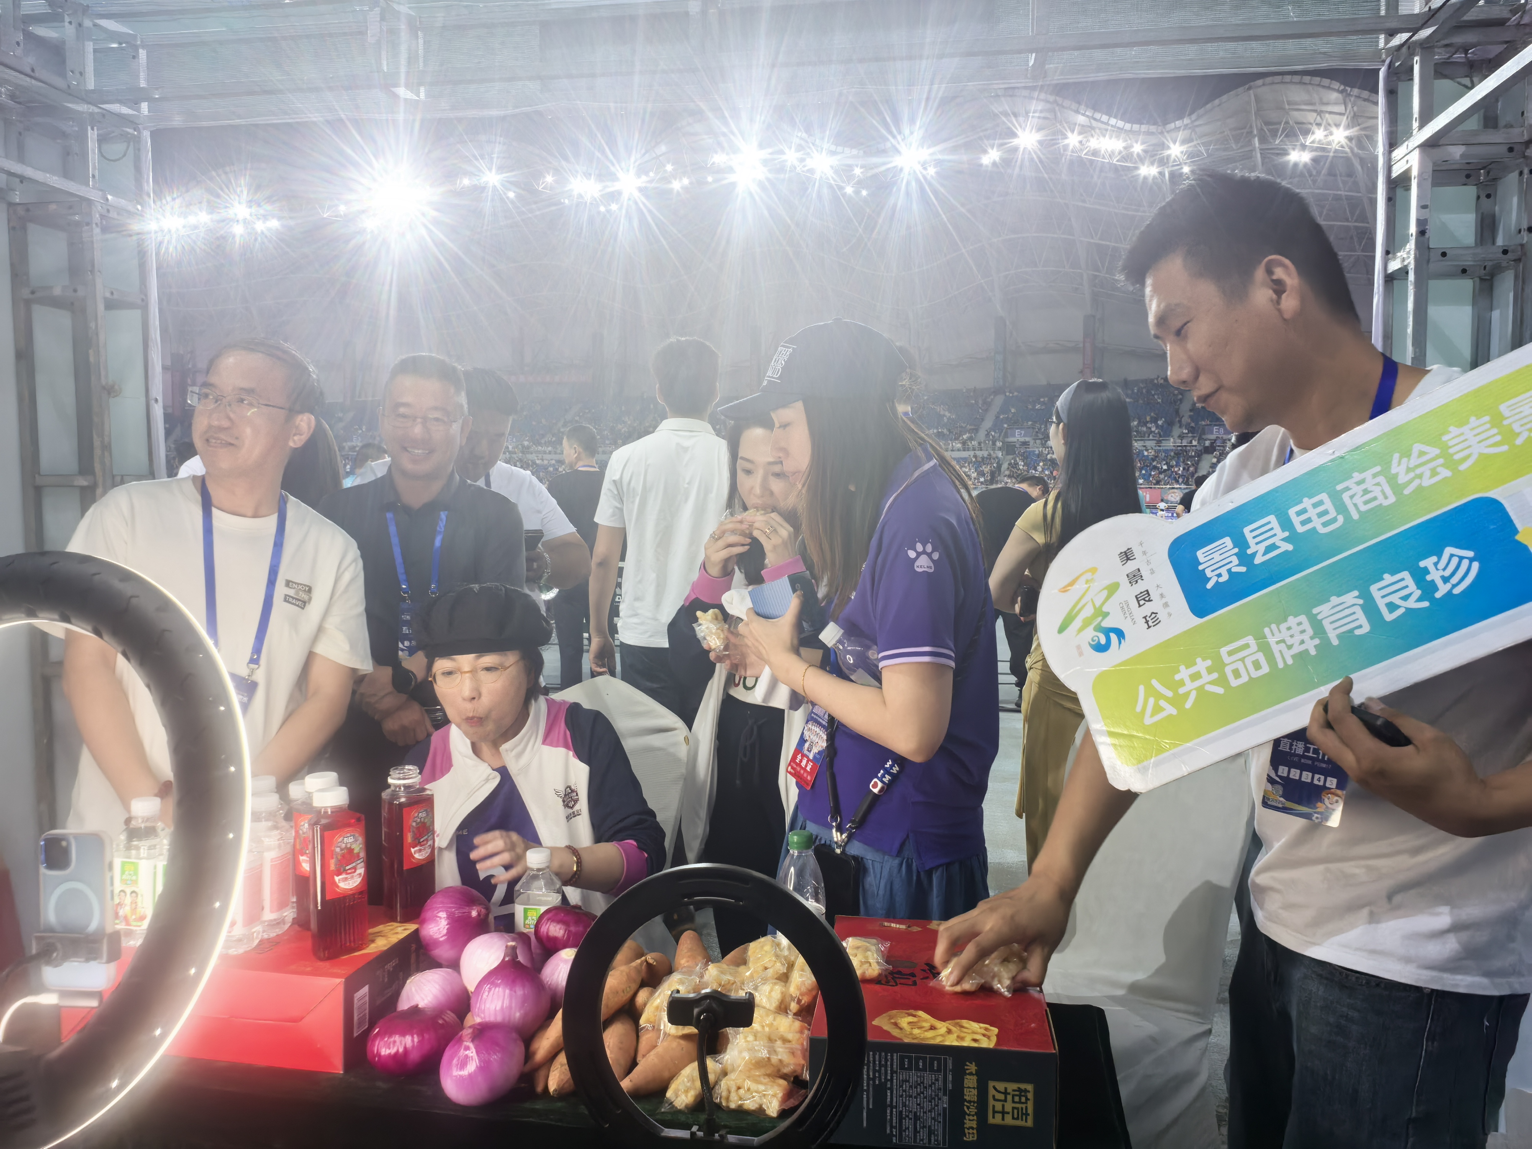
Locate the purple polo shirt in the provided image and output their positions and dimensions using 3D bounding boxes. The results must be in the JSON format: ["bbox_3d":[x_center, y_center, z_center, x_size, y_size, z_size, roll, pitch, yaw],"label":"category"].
[{"bbox_3d":[0.190,0.105,1.740,0.300,0.600,0.430,-1,3,-10],"label":"purple polo shirt"}]

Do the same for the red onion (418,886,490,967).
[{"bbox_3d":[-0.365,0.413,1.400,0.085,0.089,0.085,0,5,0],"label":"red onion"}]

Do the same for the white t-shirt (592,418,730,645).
[{"bbox_3d":[-0.276,-0.121,3.600,0.470,0.690,0.270,-1,3,-3],"label":"white t-shirt"}]

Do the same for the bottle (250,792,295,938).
[{"bbox_3d":[-0.596,0.345,1.426,0.060,0.167,0.060,-4,6,-38],"label":"bottle"}]

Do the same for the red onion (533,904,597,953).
[{"bbox_3d":[-0.227,0.411,1.380,0.078,0.060,0.078,5,-8,0],"label":"red onion"}]

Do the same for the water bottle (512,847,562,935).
[{"bbox_3d":[-0.292,0.438,1.541,0.060,0.168,0.060,0,5,3],"label":"water bottle"}]

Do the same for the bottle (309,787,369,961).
[{"bbox_3d":[-0.490,0.339,1.366,0.054,0.184,0.054,-5,6,-43],"label":"bottle"}]

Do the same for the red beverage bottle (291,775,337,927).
[{"bbox_3d":[-0.532,0.334,1.440,0.054,0.184,0.054,2,5,27],"label":"red beverage bottle"}]

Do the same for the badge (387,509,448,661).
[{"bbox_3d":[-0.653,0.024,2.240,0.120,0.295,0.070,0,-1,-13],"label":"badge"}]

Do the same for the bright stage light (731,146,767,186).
[{"bbox_3d":[-1.278,-30.100,88.000,2.700,3.000,1.500,0,3,-1],"label":"bright stage light"}]

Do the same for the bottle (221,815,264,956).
[{"bbox_3d":[-0.570,0.322,1.280,0.061,0.150,0.061,-1,4,-17],"label":"bottle"}]

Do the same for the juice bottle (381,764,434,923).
[{"bbox_3d":[-0.442,0.331,1.475,0.054,0.182,0.054,2,5,32],"label":"juice bottle"}]

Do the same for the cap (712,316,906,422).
[{"bbox_3d":[0.068,-0.295,1.720,0.275,0.145,0.185,-8,5,-9],"label":"cap"}]

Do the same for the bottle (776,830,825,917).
[{"bbox_3d":[0.045,0.424,1.523,0.063,0.195,0.063,0,5,0],"label":"bottle"}]

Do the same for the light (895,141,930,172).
[{"bbox_3d":[15.274,-43.695,125.000,3.500,3.000,1.600,0,5,7],"label":"light"}]

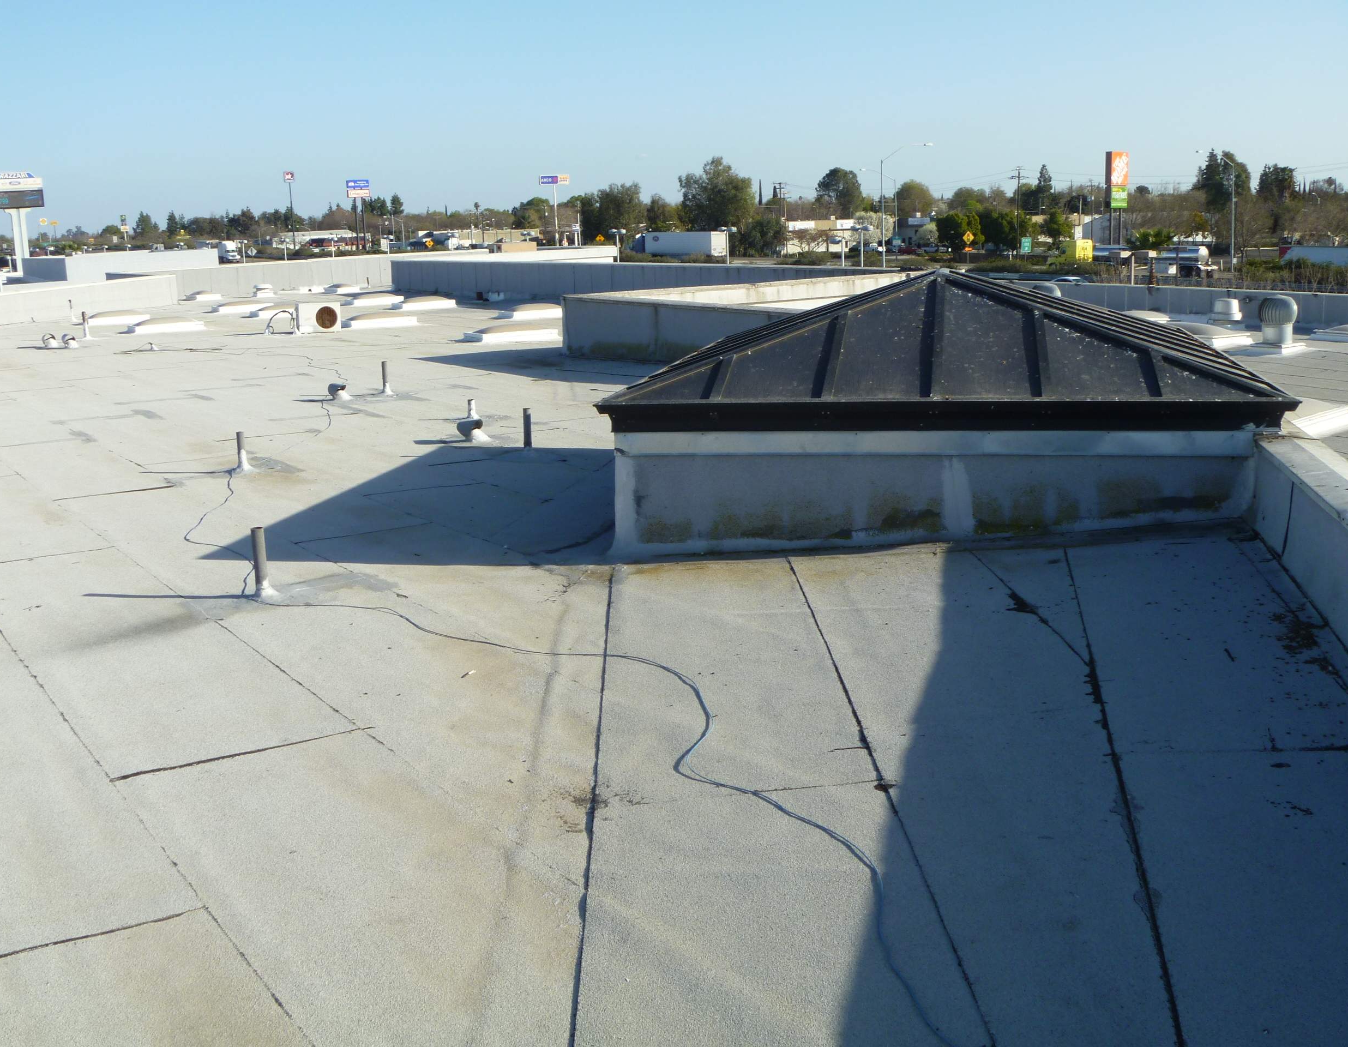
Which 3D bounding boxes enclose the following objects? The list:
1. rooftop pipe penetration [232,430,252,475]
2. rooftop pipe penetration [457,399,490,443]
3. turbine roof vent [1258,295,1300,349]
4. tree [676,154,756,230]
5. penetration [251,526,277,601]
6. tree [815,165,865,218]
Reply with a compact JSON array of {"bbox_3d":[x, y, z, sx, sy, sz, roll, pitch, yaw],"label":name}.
[{"bbox_3d":[-3.316,-0.550,10.826,0.135,0.300,0.135,-2,13,0],"label":"rooftop pipe penetration"},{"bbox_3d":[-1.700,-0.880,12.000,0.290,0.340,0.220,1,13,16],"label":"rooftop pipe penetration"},{"bbox_3d":[6.620,-2.240,15.450,0.430,0.500,0.430,-2,13,0],"label":"turbine roof vent"},{"bbox_3d":[5.810,-44.510,198.400,11.000,14.000,10.500,-2,13,0],"label":"tree"},{"bbox_3d":[-2.076,0.197,7.102,0.125,0.350,0.125,-2,13,0],"label":"penetration"},{"bbox_3d":[33.600,-65.700,288.200,10.200,13.500,10.000,-2,13,0],"label":"tree"}]

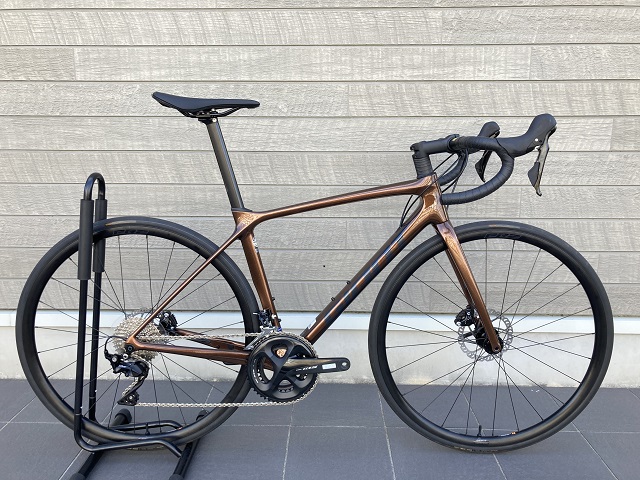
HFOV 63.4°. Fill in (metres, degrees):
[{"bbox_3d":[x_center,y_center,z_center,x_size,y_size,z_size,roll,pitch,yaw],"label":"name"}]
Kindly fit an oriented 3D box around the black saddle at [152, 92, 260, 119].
[{"bbox_3d":[-0.287,-0.343,1.327,0.272,0.066,0.145,0,11,1],"label":"black saddle"}]

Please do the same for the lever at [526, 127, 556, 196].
[{"bbox_3d":[0.484,-0.171,1.137,0.055,0.152,0.034,0,11,1],"label":"lever"}]

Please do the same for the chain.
[{"bbox_3d":[-0.264,0.355,1.412,0.524,0.225,0.026,0,11,1],"label":"chain"}]

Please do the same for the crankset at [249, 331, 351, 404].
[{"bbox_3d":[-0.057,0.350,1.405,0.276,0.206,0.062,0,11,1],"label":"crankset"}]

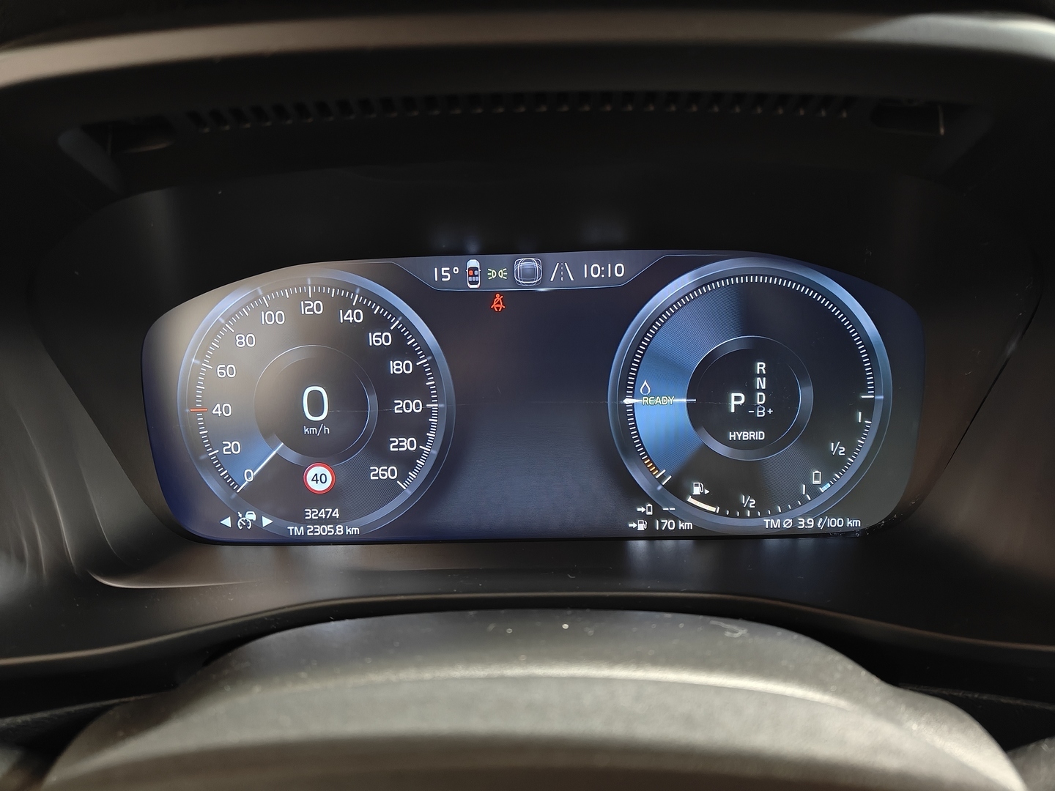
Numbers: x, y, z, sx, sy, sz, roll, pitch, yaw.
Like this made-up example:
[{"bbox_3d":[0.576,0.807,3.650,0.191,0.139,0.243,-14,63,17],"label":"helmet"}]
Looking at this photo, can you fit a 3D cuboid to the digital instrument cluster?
[{"bbox_3d":[0.001,0.001,0.283,0.293,0.110,0.026,-1,7,1],"label":"digital instrument cluster"}]

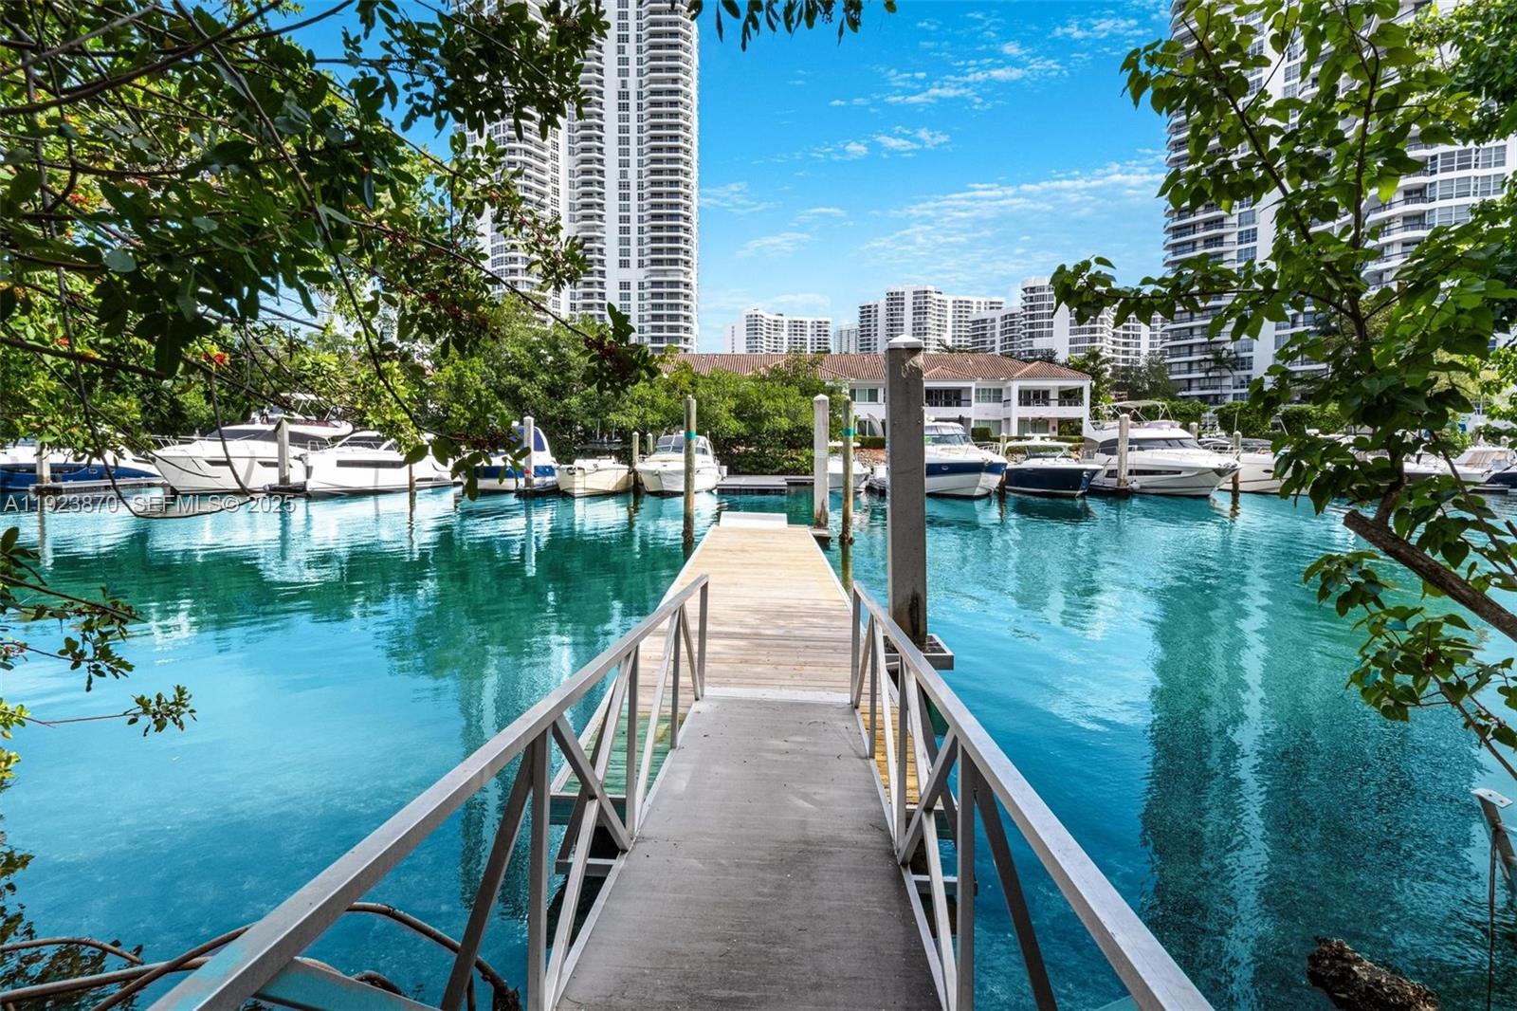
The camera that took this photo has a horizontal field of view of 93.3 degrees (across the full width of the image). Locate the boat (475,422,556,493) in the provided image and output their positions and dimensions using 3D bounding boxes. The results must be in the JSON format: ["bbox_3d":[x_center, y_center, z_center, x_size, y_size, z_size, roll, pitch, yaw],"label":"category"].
[{"bbox_3d":[-14.998,-2.844,44.900,3.100,4.250,9.000,0,4,4],"label":"boat"}]

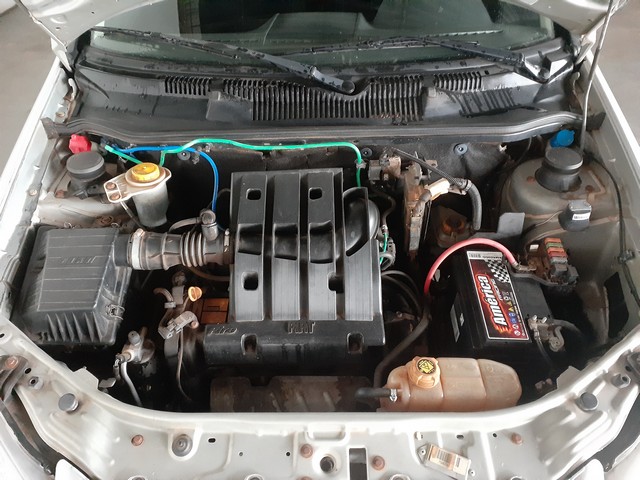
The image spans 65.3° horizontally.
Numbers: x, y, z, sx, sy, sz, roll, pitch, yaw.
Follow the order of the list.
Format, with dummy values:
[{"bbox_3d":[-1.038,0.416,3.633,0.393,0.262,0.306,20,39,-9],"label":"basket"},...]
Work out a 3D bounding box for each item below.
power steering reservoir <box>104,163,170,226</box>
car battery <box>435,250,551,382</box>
[{"bbox_3d":[-0.428,-0.102,1.190,0.145,0.135,0.085,-19,49,-17],"label":"power steering reservoir"},{"bbox_3d":[0.390,0.171,1.120,0.175,0.180,0.242,0,46,0],"label":"car battery"}]

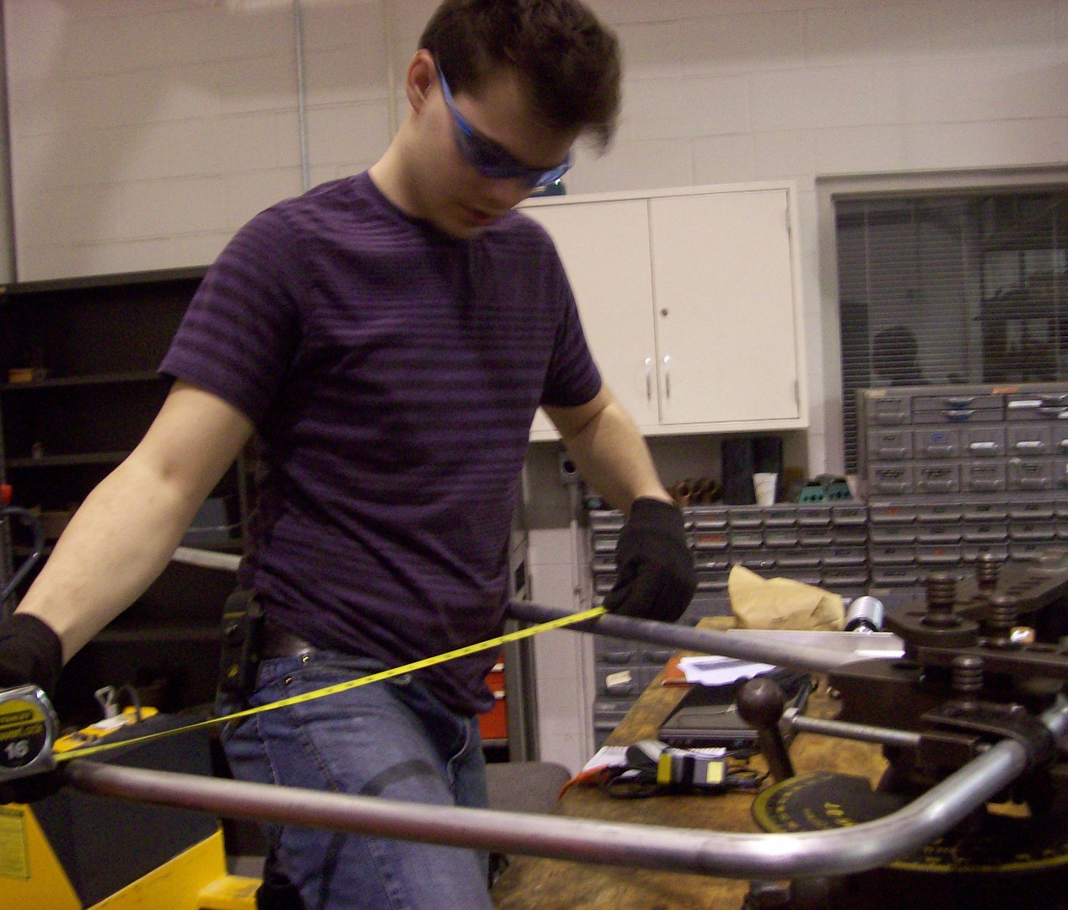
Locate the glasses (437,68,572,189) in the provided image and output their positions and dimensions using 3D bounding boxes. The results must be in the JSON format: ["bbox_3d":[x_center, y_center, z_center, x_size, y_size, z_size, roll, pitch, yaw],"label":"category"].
[{"bbox_3d":[-0.029,-0.350,1.363,0.145,0.155,0.050,2,-44,-39],"label":"glasses"}]

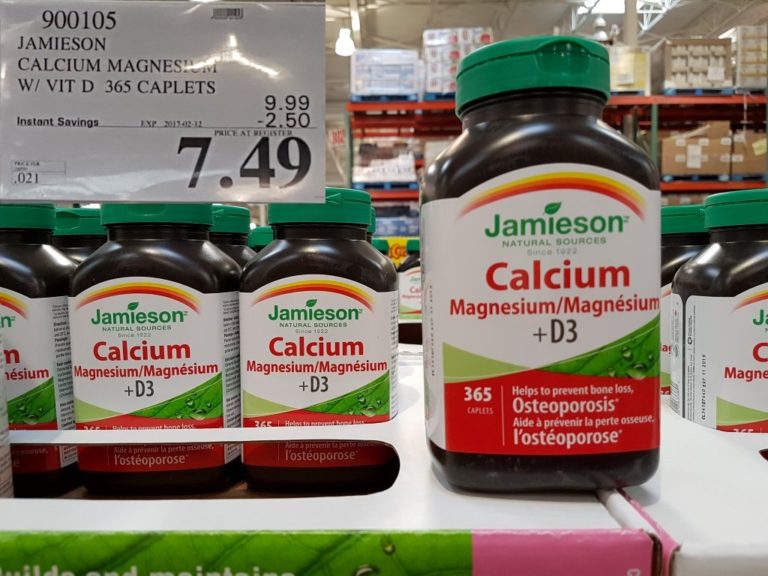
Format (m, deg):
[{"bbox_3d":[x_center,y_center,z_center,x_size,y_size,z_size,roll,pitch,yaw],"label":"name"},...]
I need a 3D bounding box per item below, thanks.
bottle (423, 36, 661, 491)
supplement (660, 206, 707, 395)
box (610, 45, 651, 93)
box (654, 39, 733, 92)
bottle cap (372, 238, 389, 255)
[{"bbox_3d":[0.064,-0.009,0.242,0.091,0.167,0.072,-1,3,2],"label":"bottle"},{"bbox_3d":[0.223,0.024,0.423,0.091,0.167,0.072,-1,3,0],"label":"supplement"},{"bbox_3d":[3.720,-3.514,9.724,1.045,0.710,1.050,-1,3,0],"label":"box"},{"bbox_3d":[5.021,-3.594,9.724,1.064,0.805,1.050,-1,3,0],"label":"box"},{"bbox_3d":[-0.023,-0.070,0.963,0.061,0.020,0.061,-1,3,0],"label":"bottle cap"}]

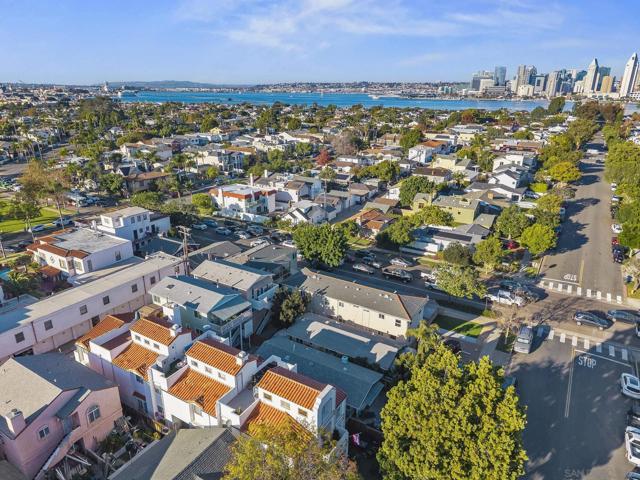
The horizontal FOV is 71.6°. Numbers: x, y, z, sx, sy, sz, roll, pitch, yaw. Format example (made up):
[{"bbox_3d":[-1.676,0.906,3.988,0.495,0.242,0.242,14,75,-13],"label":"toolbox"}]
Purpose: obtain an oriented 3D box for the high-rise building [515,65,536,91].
[{"bbox_3d":[988.183,-767.329,2133.609,65.000,142.000,45.000,0,19,0],"label":"high-rise building"}]

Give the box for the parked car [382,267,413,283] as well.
[{"bbox_3d":[15.376,6.588,87.243,5.600,1.820,1.950,12,22,29],"label":"parked car"}]

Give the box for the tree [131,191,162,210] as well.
[{"bbox_3d":[-48.092,-10.615,122.522,7.500,5.394,7.500,0,19,0],"label":"tree"}]

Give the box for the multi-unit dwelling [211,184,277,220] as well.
[{"bbox_3d":[-21.713,-11.029,125.475,13.300,6.800,13.000,11,22,29],"label":"multi-unit dwelling"}]

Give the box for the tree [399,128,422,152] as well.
[{"bbox_3d":[46.811,-49.879,227.273,12.040,13.090,12.040,4,19,11],"label":"tree"}]

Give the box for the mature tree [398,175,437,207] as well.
[{"bbox_3d":[30.785,-14.946,138.316,10.923,9.609,10.923,12,22,29],"label":"mature tree"}]

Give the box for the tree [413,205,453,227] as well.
[{"bbox_3d":[26.284,-4.279,102.346,8.770,7.810,7.890,5,20,14],"label":"tree"}]

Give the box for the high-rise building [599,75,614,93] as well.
[{"bbox_3d":[1294.902,-686.444,2001.909,35.000,80.000,30.000,0,19,0],"label":"high-rise building"}]

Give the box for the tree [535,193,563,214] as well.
[{"bbox_3d":[61.886,-9.368,120.368,7.600,7.000,7.600,11,22,29],"label":"tree"}]

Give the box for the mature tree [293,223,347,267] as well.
[{"bbox_3d":[-0.063,1.914,80.523,9.500,9.881,9.500,0,19,0],"label":"mature tree"}]

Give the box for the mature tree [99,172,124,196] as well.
[{"bbox_3d":[-67.328,-17.911,142.144,8.010,7.140,8.010,-9,21,-24],"label":"mature tree"}]

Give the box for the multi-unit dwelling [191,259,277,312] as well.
[{"bbox_3d":[-14.334,7.901,75.099,14.463,6.675,6.979,12,22,29],"label":"multi-unit dwelling"}]

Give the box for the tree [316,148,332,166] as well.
[{"bbox_3d":[1.985,-35.200,191.195,6.300,7.928,6.300,0,19,0],"label":"tree"}]

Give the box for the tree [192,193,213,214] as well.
[{"bbox_3d":[-32.982,-10.377,124.355,5.700,6.300,5.700,0,19,0],"label":"tree"}]

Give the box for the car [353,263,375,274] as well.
[{"bbox_3d":[8.355,5.160,84.209,4.500,1.450,1.800,10,21,26],"label":"car"}]

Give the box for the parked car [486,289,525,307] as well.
[{"bbox_3d":[32.326,9.934,78.040,5.650,1.820,1.950,12,22,29],"label":"parked car"}]

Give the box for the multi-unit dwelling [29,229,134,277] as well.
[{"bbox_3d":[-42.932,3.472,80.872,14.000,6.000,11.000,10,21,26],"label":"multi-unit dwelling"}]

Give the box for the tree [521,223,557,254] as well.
[{"bbox_3d":[45.711,-0.166,92.850,7.600,7.600,7.600,11,22,29],"label":"tree"}]

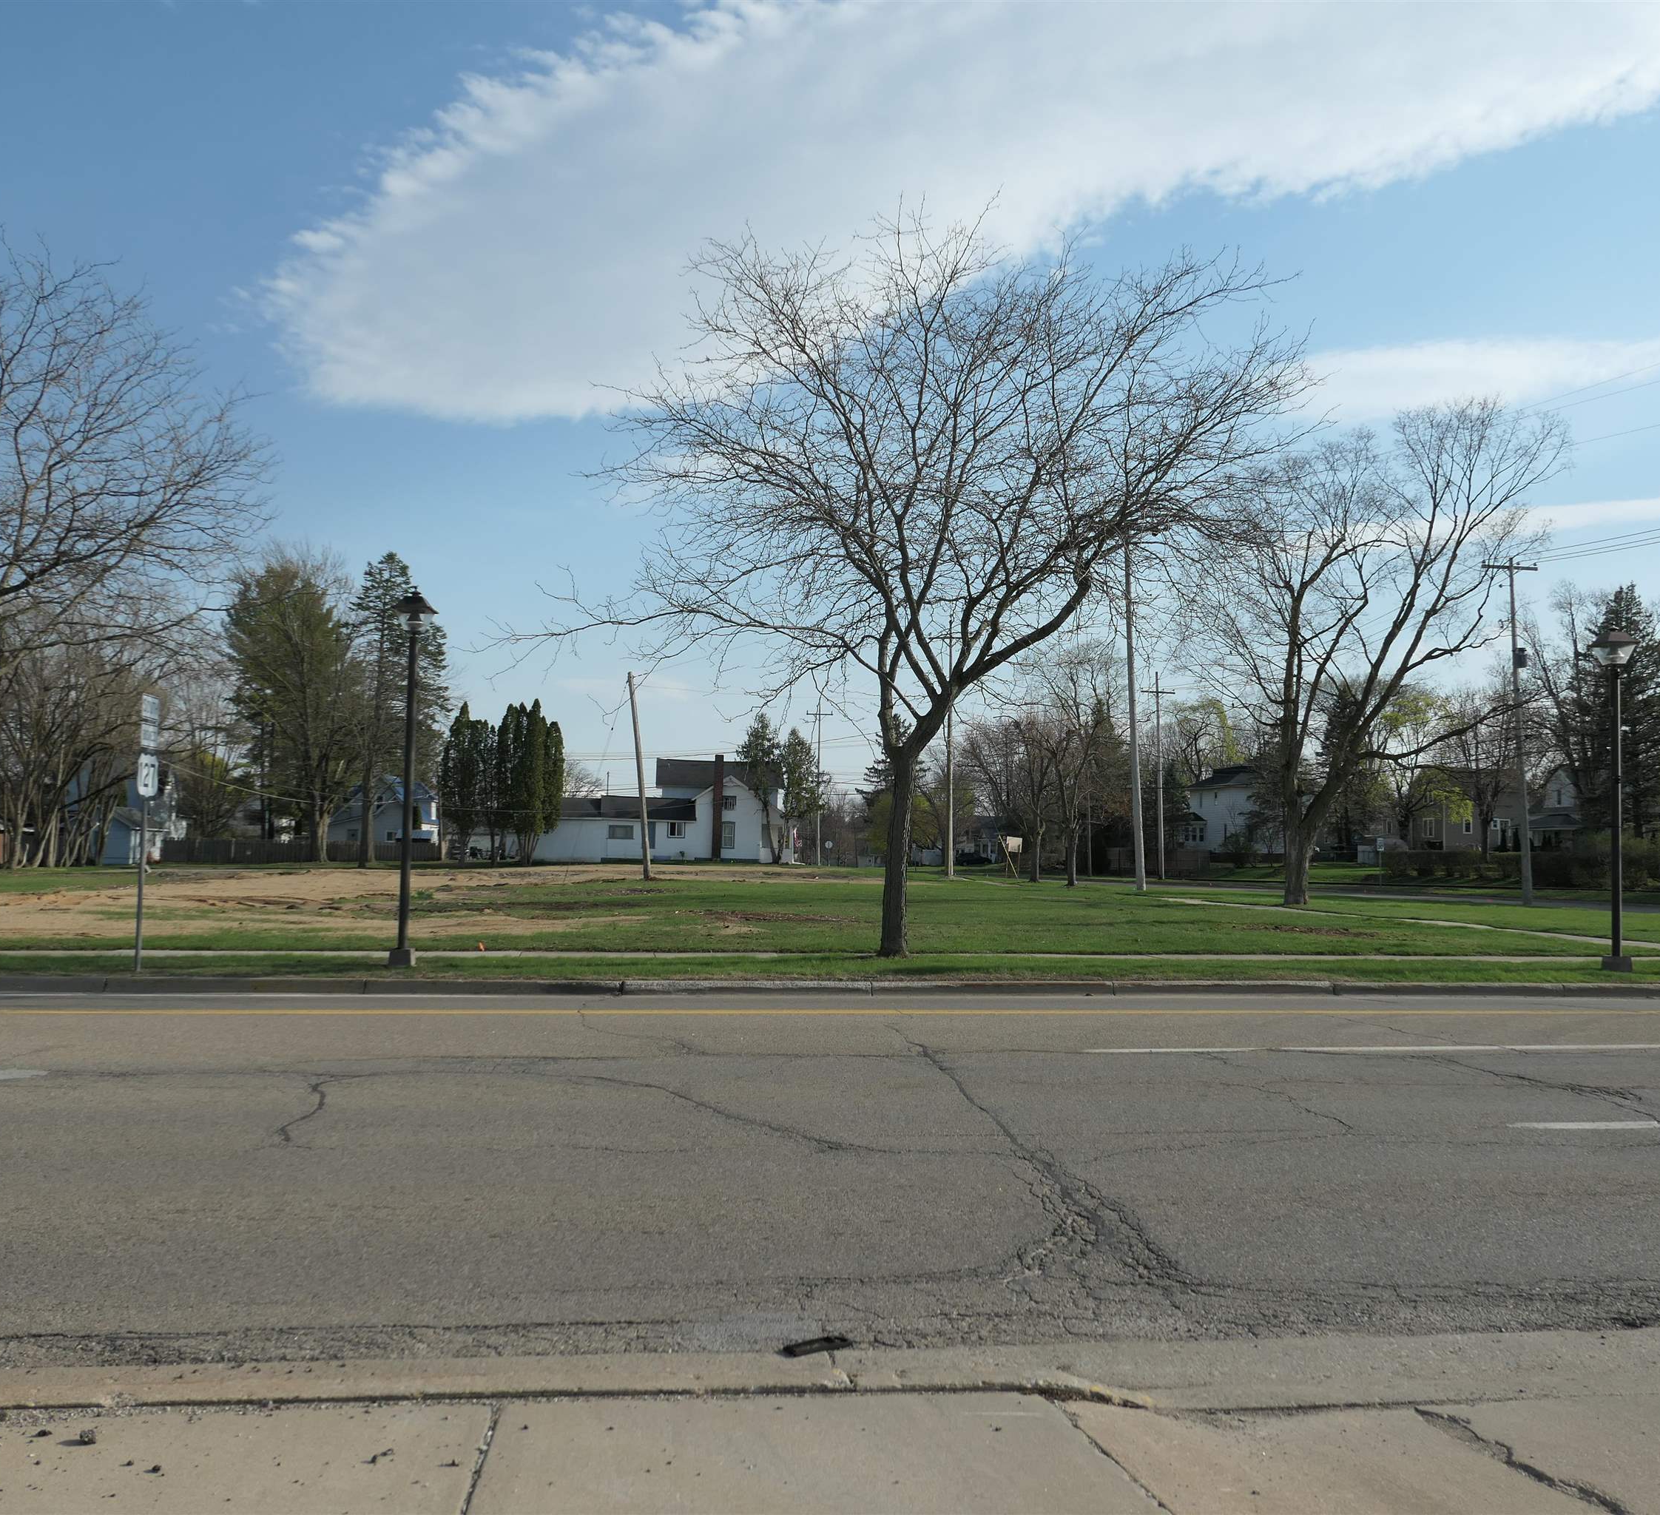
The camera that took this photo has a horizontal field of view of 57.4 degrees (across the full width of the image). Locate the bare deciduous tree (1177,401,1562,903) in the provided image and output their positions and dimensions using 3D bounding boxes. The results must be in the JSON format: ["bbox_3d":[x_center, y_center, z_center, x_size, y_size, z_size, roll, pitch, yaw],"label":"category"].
[{"bbox_3d":[17.070,-3.280,48.000,12.200,15.930,11.500,1,-3,0],"label":"bare deciduous tree"}]

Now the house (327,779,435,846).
[{"bbox_3d":[-39.490,5.460,134.000,10.000,7.290,9.000,1,-3,-7],"label":"house"}]

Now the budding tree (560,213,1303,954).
[{"bbox_3d":[1.502,-2.716,22.947,11.000,11.420,10.400,1,-3,4],"label":"budding tree"}]

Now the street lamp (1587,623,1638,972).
[{"bbox_3d":[11.122,0.558,21.550,0.530,4.940,0.530,1,-4,-9],"label":"street lamp"}]

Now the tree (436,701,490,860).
[{"bbox_3d":[-25.230,1.770,104.000,3.500,11.080,3.500,1,-3,0],"label":"tree"}]

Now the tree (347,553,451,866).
[{"bbox_3d":[-27.695,-3.121,96.609,6.800,20.010,6.800,2,-4,-16],"label":"tree"}]

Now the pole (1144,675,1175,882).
[{"bbox_3d":[18.700,1.240,86.000,2.000,11.730,0.350,2,-3,-13],"label":"pole"}]

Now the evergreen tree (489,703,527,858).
[{"bbox_3d":[-22.060,1.770,104.000,2.700,11.080,2.700,1,-3,0],"label":"evergreen tree"}]

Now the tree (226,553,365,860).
[{"bbox_3d":[-39.663,-3.772,112.703,10.200,23.080,10.200,2,-4,-19],"label":"tree"}]

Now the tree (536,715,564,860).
[{"bbox_3d":[-19.200,2.190,104.000,2.300,10.230,2.300,1,-3,0],"label":"tree"}]

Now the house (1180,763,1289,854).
[{"bbox_3d":[31.389,4.425,117.236,7.000,7.760,7.600,2,-4,-14],"label":"house"}]

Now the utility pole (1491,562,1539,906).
[{"bbox_3d":[23.940,-0.820,53.000,2.100,12.000,0.450,2,-3,-13],"label":"utility pole"}]

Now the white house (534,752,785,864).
[{"bbox_3d":[-13.610,4.110,121.000,20.500,8.780,9.500,1,-3,-7],"label":"white house"}]

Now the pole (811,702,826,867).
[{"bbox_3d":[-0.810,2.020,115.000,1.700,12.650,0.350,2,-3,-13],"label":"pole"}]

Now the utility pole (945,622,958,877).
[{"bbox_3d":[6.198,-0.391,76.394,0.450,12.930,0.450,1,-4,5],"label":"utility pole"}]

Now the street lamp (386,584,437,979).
[{"bbox_3d":[-5.363,0.251,19.549,0.530,4.900,0.530,1,-4,-9],"label":"street lamp"}]

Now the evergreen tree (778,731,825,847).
[{"bbox_3d":[-1.960,2.580,105.286,3.600,9.390,3.600,1,-3,-1],"label":"evergreen tree"}]

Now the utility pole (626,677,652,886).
[{"bbox_3d":[-9.039,0.840,71.240,0.330,9.770,0.330,-4,-3,-7],"label":"utility pole"}]

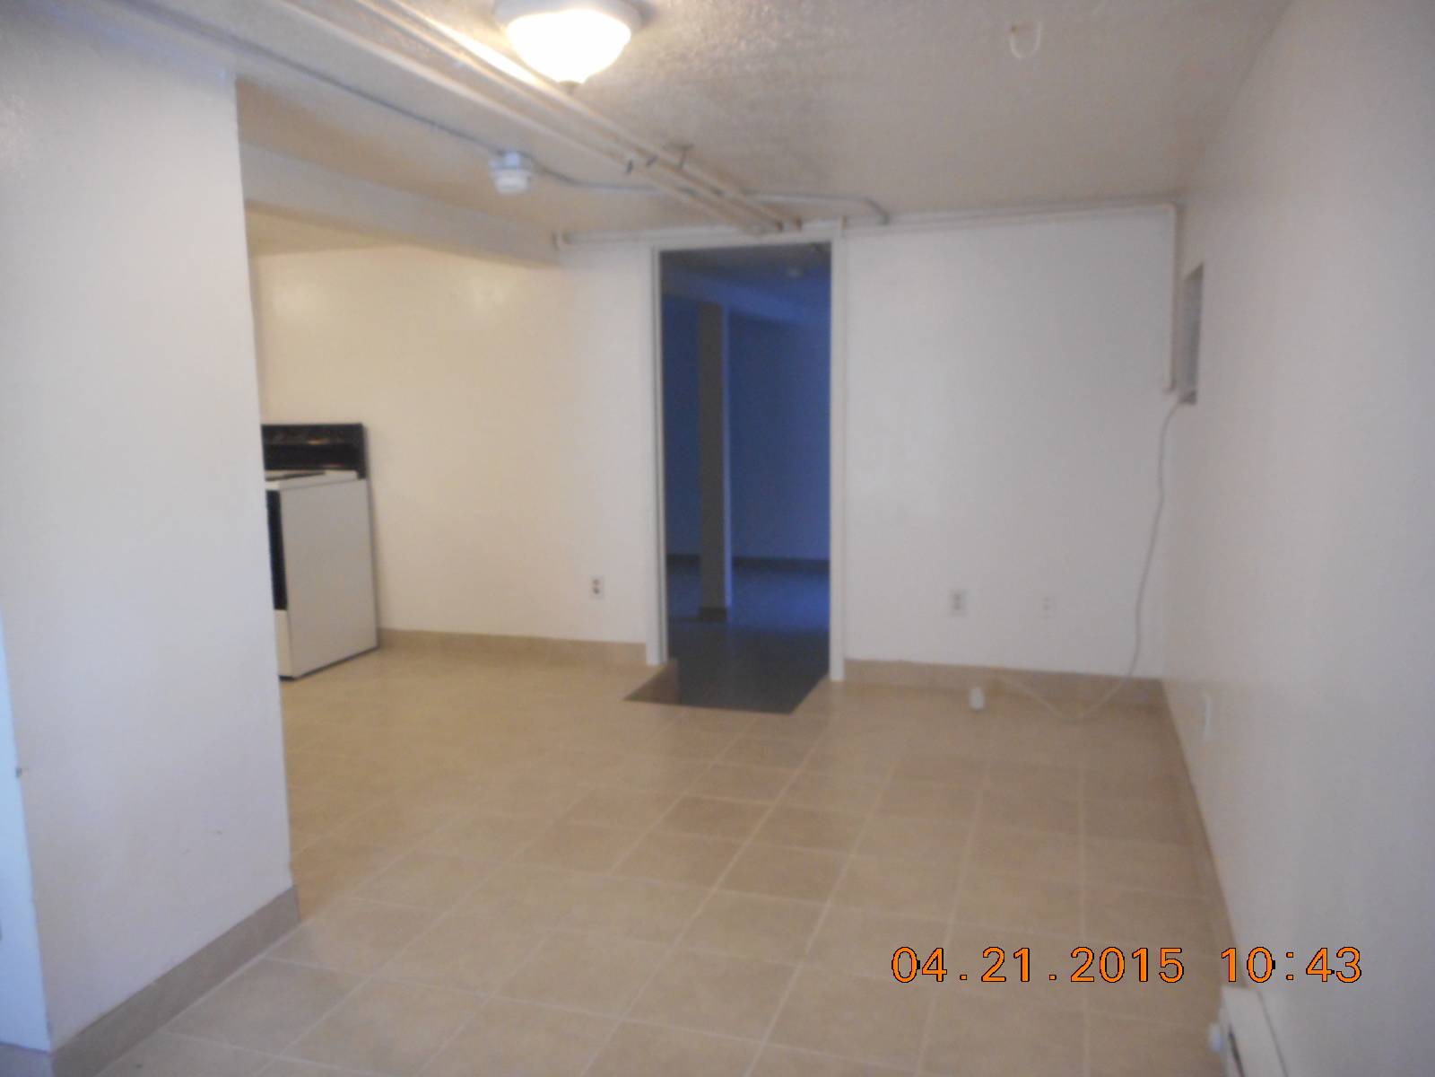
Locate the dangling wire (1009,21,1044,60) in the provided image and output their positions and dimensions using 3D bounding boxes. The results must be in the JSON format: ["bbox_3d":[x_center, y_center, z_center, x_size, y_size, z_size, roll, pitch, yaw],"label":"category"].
[{"bbox_3d":[0.651,-1.052,2.188,0.065,0.075,0.012,1,8,18],"label":"dangling wire"}]

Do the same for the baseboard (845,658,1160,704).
[{"bbox_3d":[1.216,0.621,4.504,1.360,0.110,0.015,1,8,19],"label":"baseboard"}]

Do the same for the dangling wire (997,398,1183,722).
[{"bbox_3d":[1.490,0.084,4.180,0.660,1.250,0.300,1,8,18],"label":"dangling wire"}]

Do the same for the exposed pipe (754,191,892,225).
[{"bbox_3d":[0.429,-1.317,4.138,0.440,0.035,0.550,1,8,18],"label":"exposed pipe"}]

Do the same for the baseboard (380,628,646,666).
[{"bbox_3d":[-1.079,0.561,5.324,1.530,0.110,0.015,1,8,19],"label":"baseboard"}]

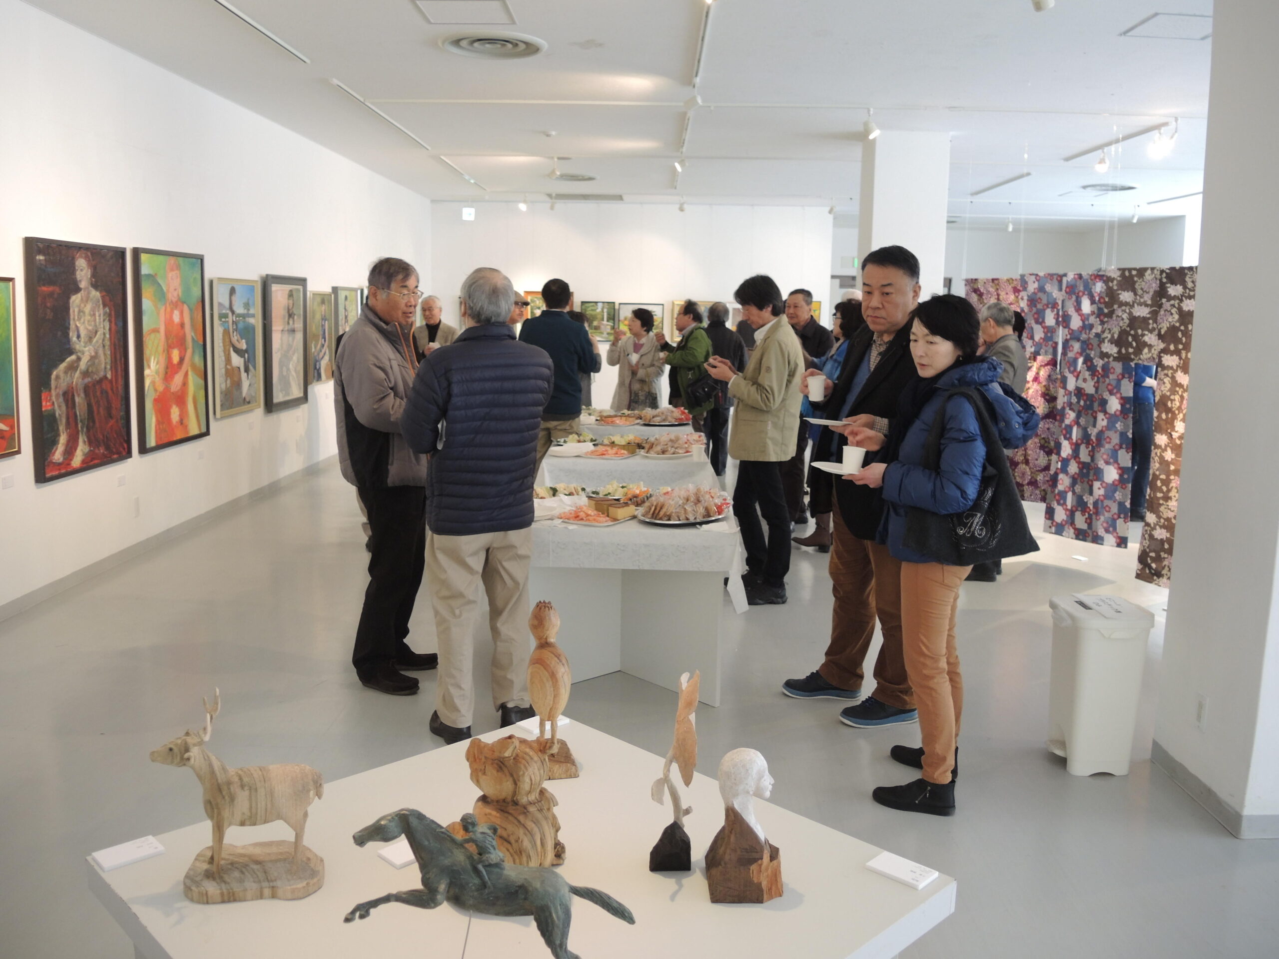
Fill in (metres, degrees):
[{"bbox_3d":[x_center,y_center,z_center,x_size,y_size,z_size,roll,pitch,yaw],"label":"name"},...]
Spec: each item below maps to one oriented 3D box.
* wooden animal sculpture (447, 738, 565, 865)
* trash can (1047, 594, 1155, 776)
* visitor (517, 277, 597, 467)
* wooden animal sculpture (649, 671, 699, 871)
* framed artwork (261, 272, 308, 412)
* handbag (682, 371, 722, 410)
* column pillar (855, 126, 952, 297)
[{"bbox_3d":[-0.197,0.479,1.552,0.170,0.207,0.130,2,9,6],"label":"wooden animal sculpture"},{"bbox_3d":[1.544,0.694,3.539,0.290,0.555,0.270,1,9,2],"label":"trash can"},{"bbox_3d":[-0.534,-0.432,6.678,0.500,1.716,0.360,3,10,15],"label":"visitor"},{"bbox_3d":[0.051,0.436,1.570,0.073,0.300,0.075,0,10,0],"label":"wooden animal sculpture"},{"bbox_3d":[-3.038,-1.177,8.900,0.050,1.120,0.920,2,10,0],"label":"framed artwork"},{"bbox_3d":[0.496,-0.692,8.095,0.290,0.240,0.140,-18,9,-5],"label":"handbag"},{"bbox_3d":[2.371,-1.574,9.534,0.640,3.020,0.650,0,10,0],"label":"column pillar"}]

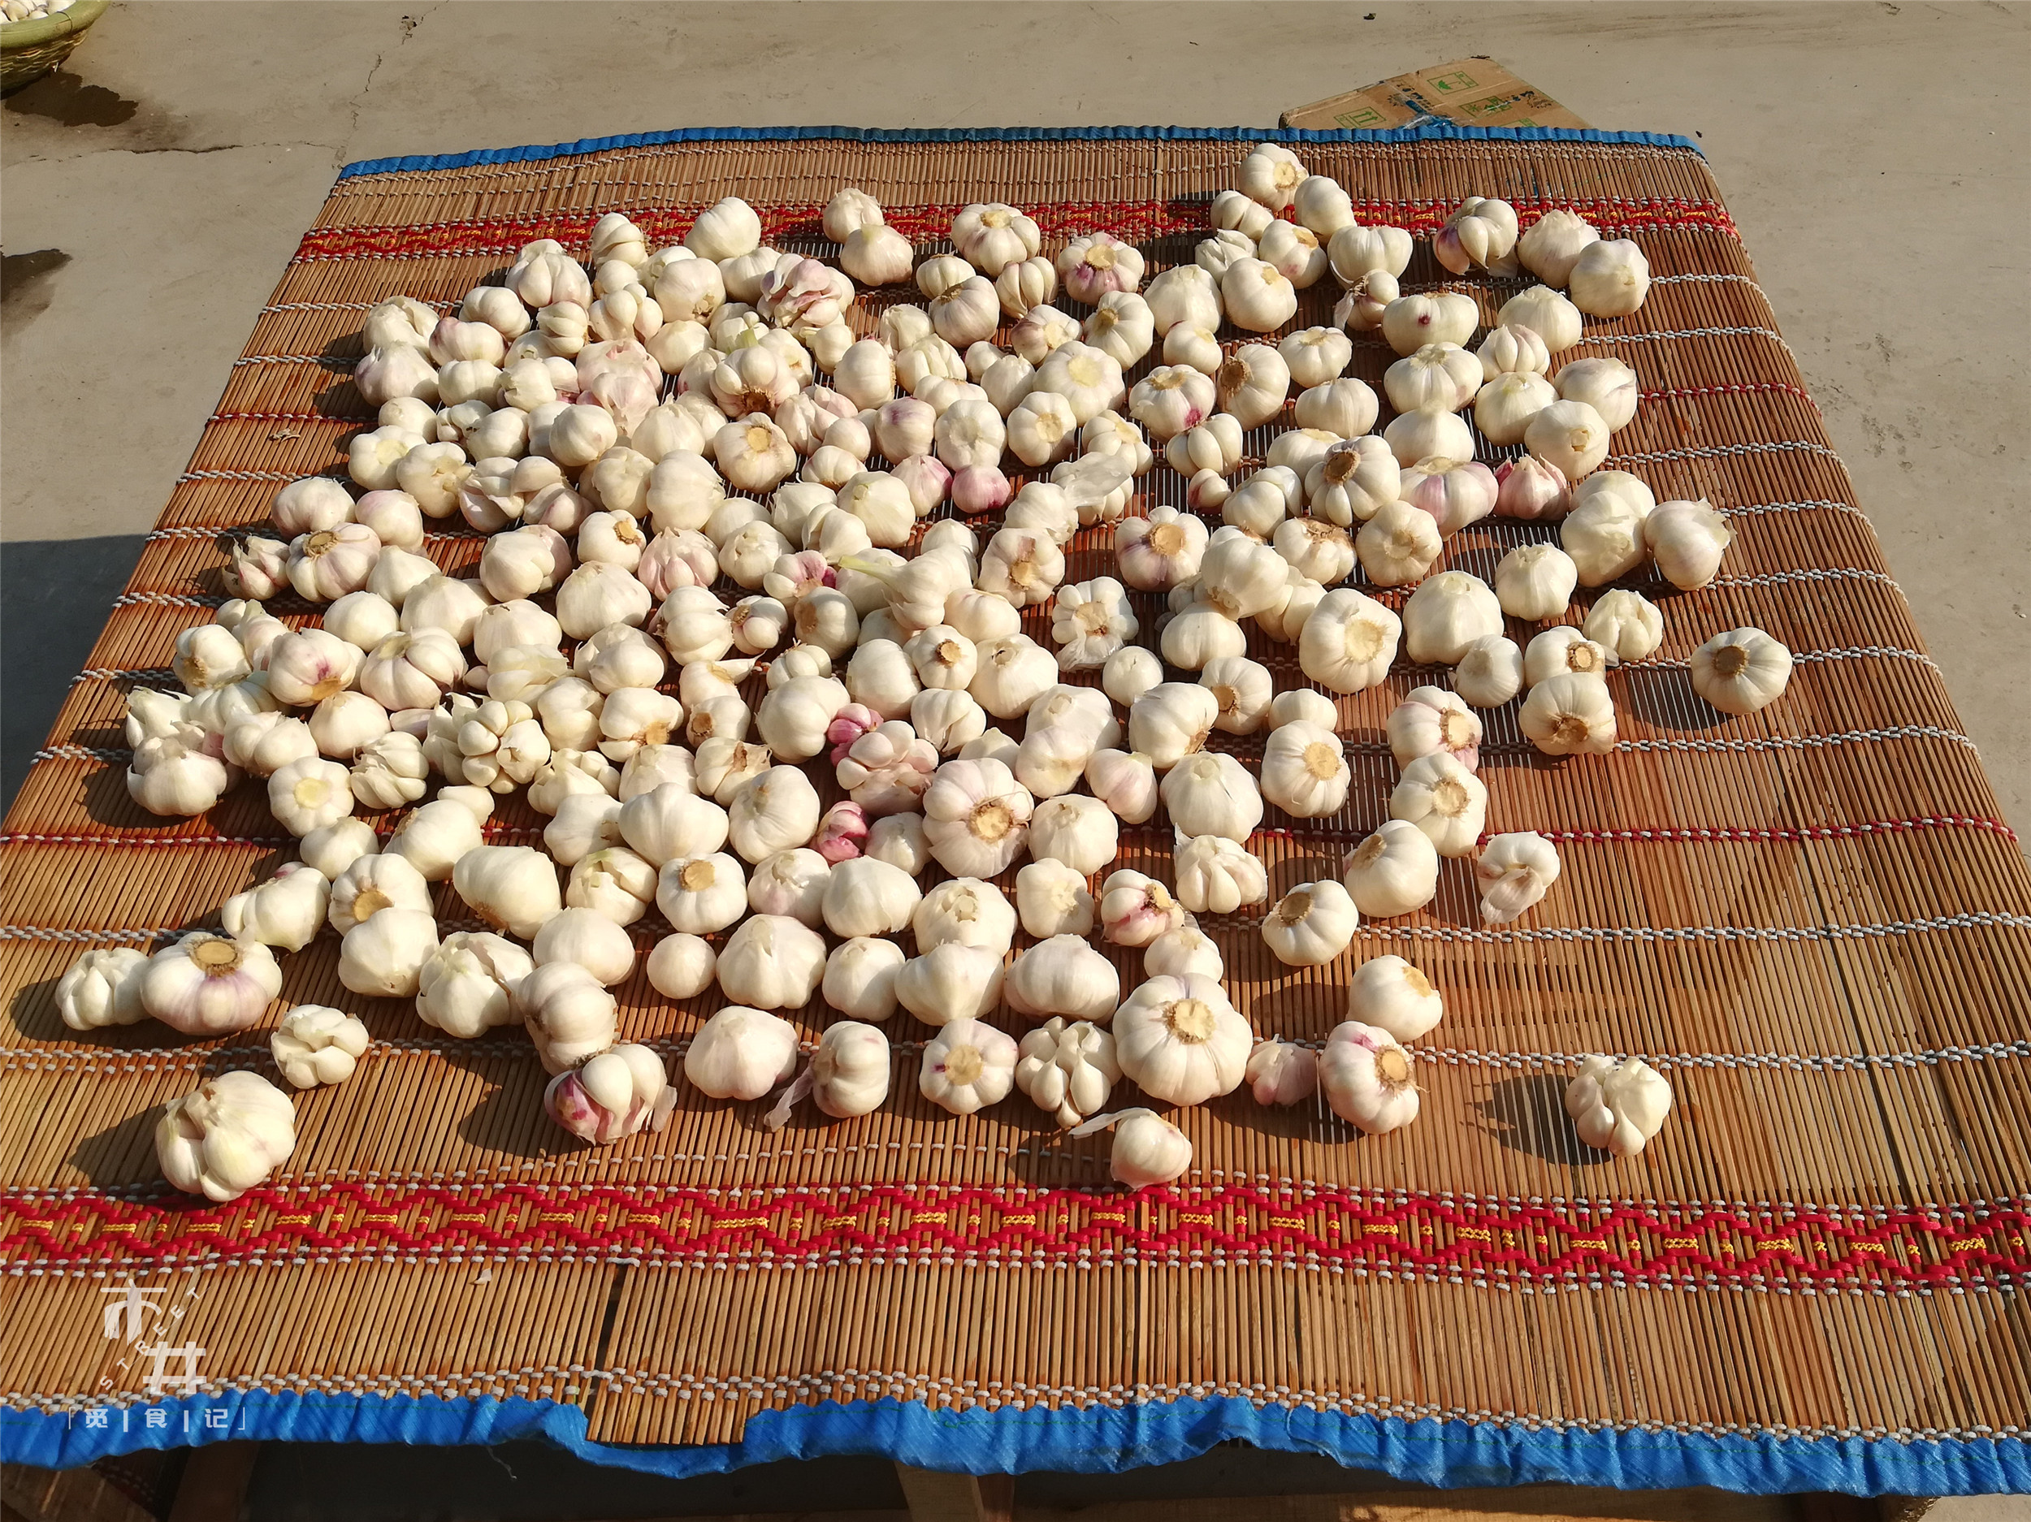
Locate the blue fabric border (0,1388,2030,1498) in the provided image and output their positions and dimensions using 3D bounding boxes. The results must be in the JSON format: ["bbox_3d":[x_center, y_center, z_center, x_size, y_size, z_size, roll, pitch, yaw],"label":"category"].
[{"bbox_3d":[-0.005,0.304,0.676,1.000,0.028,0.044,1,53,3],"label":"blue fabric border"}]

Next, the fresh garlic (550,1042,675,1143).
[{"bbox_3d":[-0.200,0.164,0.754,0.062,0.042,0.050,1,53,3],"label":"fresh garlic"}]

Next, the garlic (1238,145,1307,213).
[{"bbox_3d":[0.188,-0.426,1.118,0.051,0.051,0.043,-63,25,4],"label":"garlic"}]

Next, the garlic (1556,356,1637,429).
[{"bbox_3d":[0.391,-0.245,1.025,0.054,0.055,0.052,59,27,0],"label":"garlic"}]

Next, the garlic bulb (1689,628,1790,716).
[{"bbox_3d":[0.388,-0.048,0.815,0.053,0.048,0.053,1,53,3],"label":"garlic bulb"}]

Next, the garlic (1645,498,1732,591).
[{"bbox_3d":[0.445,-0.143,1.008,0.058,0.059,0.058,16,58,-19],"label":"garlic"}]

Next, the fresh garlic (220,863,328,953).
[{"bbox_3d":[-0.419,0.083,0.862,0.057,0.047,0.048,-7,69,-26],"label":"fresh garlic"}]

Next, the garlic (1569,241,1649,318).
[{"bbox_3d":[0.398,-0.323,1.022,0.054,0.054,0.061,1,53,3],"label":"garlic"}]

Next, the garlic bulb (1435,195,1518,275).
[{"bbox_3d":[0.343,-0.392,1.136,0.060,0.052,0.063,1,53,3],"label":"garlic bulb"}]

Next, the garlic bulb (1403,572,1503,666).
[{"bbox_3d":[0.277,-0.089,0.966,0.063,0.055,0.063,0,51,0],"label":"garlic bulb"}]

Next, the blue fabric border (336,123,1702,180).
[{"bbox_3d":[-0.014,-0.491,1.228,1.090,0.035,0.035,0,52,4],"label":"blue fabric border"}]

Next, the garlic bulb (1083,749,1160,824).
[{"bbox_3d":[0.054,0.013,0.783,0.039,0.039,0.042,1,53,3],"label":"garlic bulb"}]

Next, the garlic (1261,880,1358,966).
[{"bbox_3d":[0.142,0.078,0.736,0.048,0.038,0.043,1,53,3],"label":"garlic"}]

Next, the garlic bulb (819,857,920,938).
[{"bbox_3d":[-0.080,0.075,0.833,0.054,0.049,0.045,-13,83,-6],"label":"garlic bulb"}]

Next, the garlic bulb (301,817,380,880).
[{"bbox_3d":[-0.383,0.050,0.864,0.045,0.037,0.045,7,50,-9],"label":"garlic bulb"}]

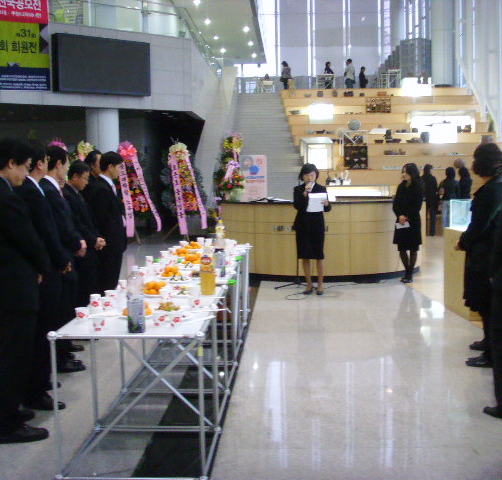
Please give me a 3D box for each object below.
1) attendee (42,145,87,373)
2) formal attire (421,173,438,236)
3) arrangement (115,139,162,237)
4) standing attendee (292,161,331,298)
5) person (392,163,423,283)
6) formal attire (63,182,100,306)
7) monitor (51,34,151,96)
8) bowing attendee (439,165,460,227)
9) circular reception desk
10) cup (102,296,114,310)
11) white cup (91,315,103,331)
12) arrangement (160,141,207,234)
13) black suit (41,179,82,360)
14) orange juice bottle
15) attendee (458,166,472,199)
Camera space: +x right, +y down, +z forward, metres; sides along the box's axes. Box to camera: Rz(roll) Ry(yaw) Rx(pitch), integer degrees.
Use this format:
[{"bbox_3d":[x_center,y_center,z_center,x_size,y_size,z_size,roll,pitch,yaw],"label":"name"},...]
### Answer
[{"bbox_3d":[-1.536,0.137,5.657,0.460,1.720,0.520,-1,6,-6],"label":"attendee"},{"bbox_3d":[3.820,-0.776,15.394,0.430,1.370,0.300,2,6,21],"label":"formal attire"},{"bbox_3d":[-2.551,-1.099,16.144,0.950,2.160,0.500,-4,6,-32],"label":"arrangement"},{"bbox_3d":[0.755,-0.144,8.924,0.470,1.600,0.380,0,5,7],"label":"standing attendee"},{"bbox_3d":[2.105,-0.235,9.681,0.340,1.600,0.450,-6,7,-43],"label":"person"},{"bbox_3d":[-1.502,0.206,6.239,0.420,1.400,0.500,-1,6,-2],"label":"formal attire"},{"bbox_3d":[-3.666,-4.287,17.894,2.400,1.370,0.400,-5,7,-34],"label":"monitor"},{"bbox_3d":[4.171,-0.750,15.123,0.450,1.550,0.380,-1,5,-6],"label":"bowing attendee"},{"bbox_3d":[1.135,-0.078,10.975,3.200,1.080,2.500,0,5,12],"label":"circular reception desk"},{"bbox_3d":[-0.855,0.377,4.291,0.071,0.073,0.071,-1,6,0],"label":"cup"},{"bbox_3d":[-0.735,0.402,3.498,0.071,0.068,0.071,-1,5,0],"label":"white cup"},{"bbox_3d":[-1.327,-0.953,14.176,0.900,1.950,0.600,-3,7,-25],"label":"arrangement"},{"bbox_3d":[-1.535,0.246,5.668,0.420,1.450,0.500,-1,6,-6],"label":"black suit"},{"bbox_3d":[-0.274,0.187,4.581,0.093,0.312,0.093,0,5,6],"label":"orange juice bottle"},{"bbox_3d":[5.117,-0.973,17.254,0.450,1.600,0.320,-1,5,-2],"label":"attendee"}]

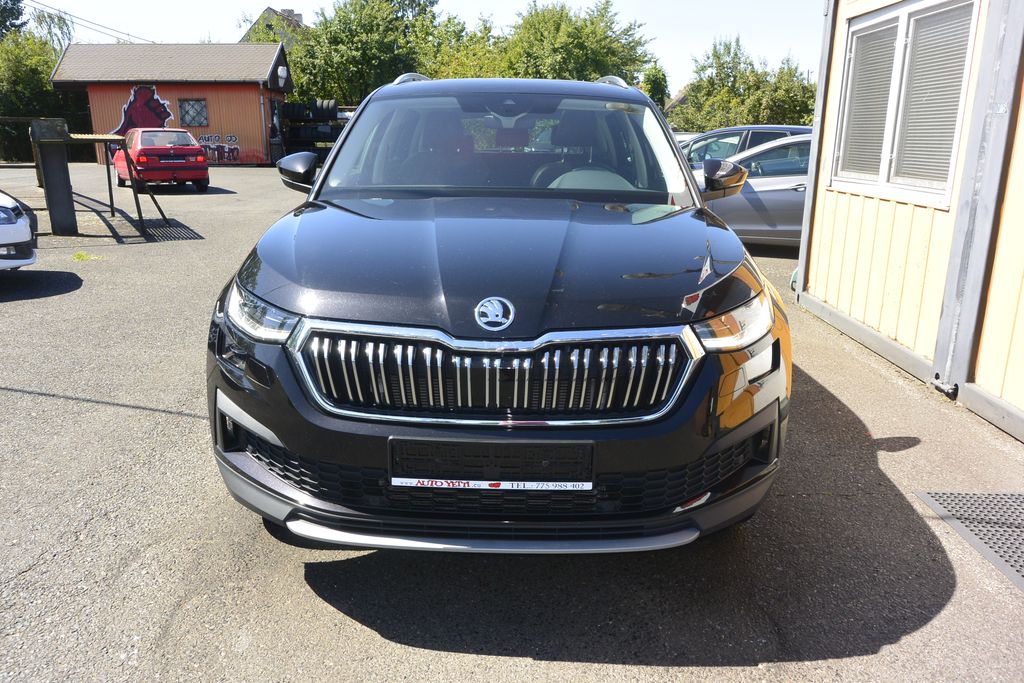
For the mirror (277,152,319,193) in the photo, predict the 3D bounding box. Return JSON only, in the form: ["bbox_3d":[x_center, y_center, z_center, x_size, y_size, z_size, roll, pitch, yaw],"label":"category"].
[{"bbox_3d":[-0.933,-0.752,3.398,0.235,0.175,0.170,1,15,1],"label":"mirror"}]

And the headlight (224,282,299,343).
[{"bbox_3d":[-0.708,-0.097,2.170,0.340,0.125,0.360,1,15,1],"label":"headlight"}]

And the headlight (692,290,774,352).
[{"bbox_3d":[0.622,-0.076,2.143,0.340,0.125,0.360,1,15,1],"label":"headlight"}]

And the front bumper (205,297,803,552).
[{"bbox_3d":[-0.046,0.214,2.232,1.860,0.620,0.550,1,15,1],"label":"front bumper"}]

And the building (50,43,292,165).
[{"bbox_3d":[-11.633,-8.324,27.086,7.653,4.064,2.915,2,15,5],"label":"building"}]

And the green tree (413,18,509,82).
[{"bbox_3d":[-1.861,-9.264,28.581,3.900,5.263,3.700,1,15,0],"label":"green tree"}]

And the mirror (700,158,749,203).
[{"bbox_3d":[0.917,-0.722,3.360,0.235,0.175,0.170,1,15,1],"label":"mirror"}]

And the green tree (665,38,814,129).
[{"bbox_3d":[8.119,-8.483,27.727,5.900,4.598,4.600,1,15,0],"label":"green tree"}]

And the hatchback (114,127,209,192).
[{"bbox_3d":[-8.571,-4.445,18.616,1.640,1.410,3.860,-9,18,-32],"label":"hatchback"}]

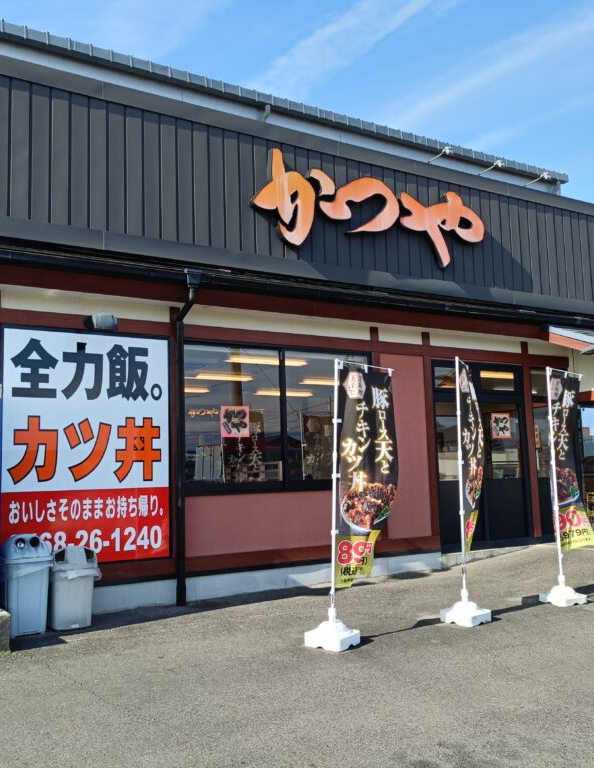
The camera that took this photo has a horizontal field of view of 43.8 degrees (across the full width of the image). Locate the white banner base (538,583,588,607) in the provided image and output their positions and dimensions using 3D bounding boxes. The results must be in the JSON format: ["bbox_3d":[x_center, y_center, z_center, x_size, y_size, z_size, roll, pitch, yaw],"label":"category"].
[{"bbox_3d":[2.596,2.050,7.243,0.340,0.190,0.340,3,-8,-35],"label":"white banner base"}]

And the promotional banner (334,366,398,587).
[{"bbox_3d":[0.566,0.751,6.217,0.590,1.790,0.180,4,-9,-37],"label":"promotional banner"}]

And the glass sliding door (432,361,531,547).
[{"bbox_3d":[2.647,0.974,10.455,1.781,2.513,0.100,2,-8,-32],"label":"glass sliding door"}]

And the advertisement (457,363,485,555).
[{"bbox_3d":[1.624,0.685,7.024,0.140,1.742,0.600,-5,-7,27],"label":"advertisement"}]

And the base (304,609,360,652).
[{"bbox_3d":[0.283,1.929,5.878,0.325,0.286,0.325,-7,-8,37],"label":"base"}]

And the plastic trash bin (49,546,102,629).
[{"bbox_3d":[-2.122,1.903,6.964,0.430,0.730,0.360,2,-8,-32],"label":"plastic trash bin"}]

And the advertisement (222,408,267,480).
[{"bbox_3d":[-0.594,0.679,8.268,0.552,0.834,0.030,2,-8,-31],"label":"advertisement"}]

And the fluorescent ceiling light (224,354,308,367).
[{"bbox_3d":[-0.420,-0.349,10.650,1.250,0.090,0.210,2,-8,-32],"label":"fluorescent ceiling light"}]

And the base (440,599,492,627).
[{"bbox_3d":[1.482,1.996,6.511,0.340,0.190,0.340,5,-9,-44],"label":"base"}]

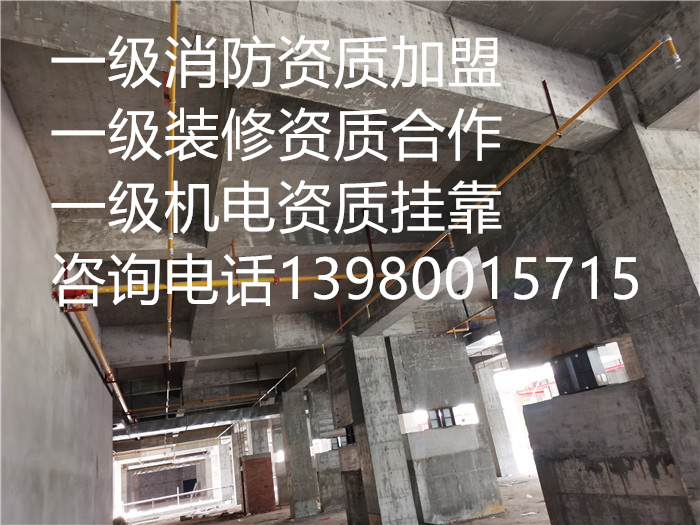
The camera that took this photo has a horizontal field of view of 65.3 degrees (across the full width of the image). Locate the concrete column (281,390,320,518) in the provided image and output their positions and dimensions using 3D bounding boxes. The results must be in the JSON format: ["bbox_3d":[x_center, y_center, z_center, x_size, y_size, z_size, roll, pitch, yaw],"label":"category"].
[{"bbox_3d":[-1.917,6.830,19.710,0.800,4.200,0.780,-2,-21,-20],"label":"concrete column"}]

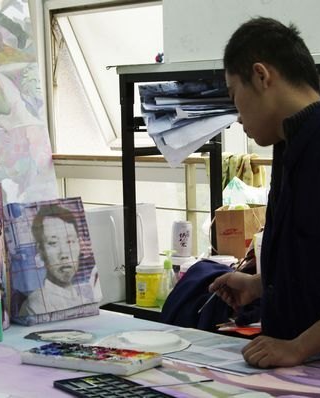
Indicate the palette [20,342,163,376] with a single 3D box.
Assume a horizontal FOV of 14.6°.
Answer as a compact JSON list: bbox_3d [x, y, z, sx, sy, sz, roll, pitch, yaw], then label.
[{"bbox_3d":[-0.137,0.317,2.467,0.266,0.021,0.111,2,6,35],"label":"palette"}]

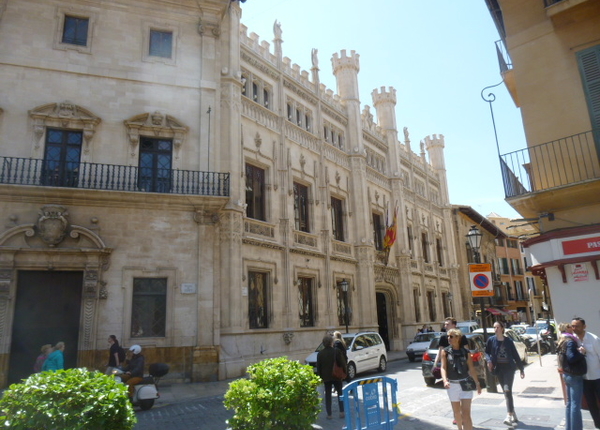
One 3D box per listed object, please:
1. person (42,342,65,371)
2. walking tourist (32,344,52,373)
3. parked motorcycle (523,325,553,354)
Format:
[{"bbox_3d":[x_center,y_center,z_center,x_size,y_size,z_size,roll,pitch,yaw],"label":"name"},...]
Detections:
[{"bbox_3d":[-6.514,4.160,11.364,0.600,1.620,0.500,3,-15,-21],"label":"person"},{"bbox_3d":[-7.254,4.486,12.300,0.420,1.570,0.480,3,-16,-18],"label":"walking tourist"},{"bbox_3d":[11.578,6.531,22.102,2.050,1.280,0.780,-13,-18,34],"label":"parked motorcycle"}]

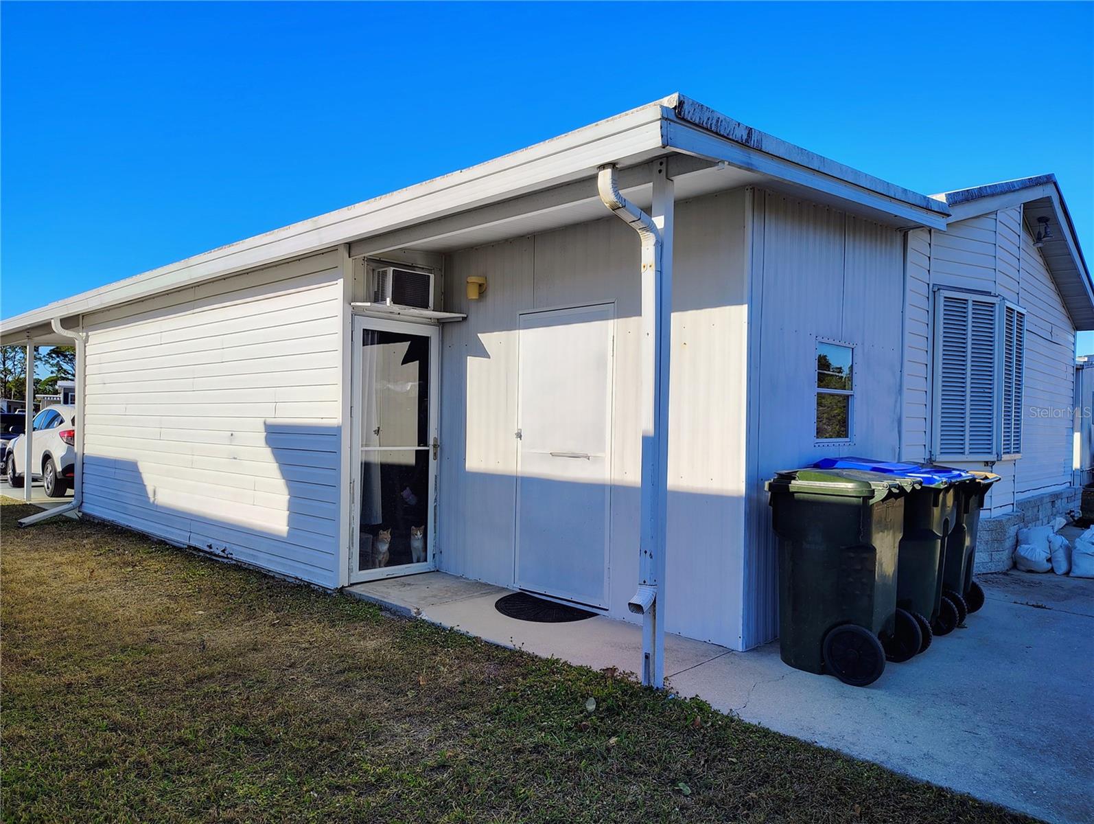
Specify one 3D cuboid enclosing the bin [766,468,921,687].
[{"bbox_3d":[1.615,0.855,4.234,0.838,1.074,0.681,0,-1,44],"label":"bin"}]

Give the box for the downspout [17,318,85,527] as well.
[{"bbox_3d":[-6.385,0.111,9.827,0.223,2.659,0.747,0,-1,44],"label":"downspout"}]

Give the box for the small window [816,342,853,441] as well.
[{"bbox_3d":[2.016,-0.133,5.337,0.066,0.681,0.616,0,-1,44],"label":"small window"}]

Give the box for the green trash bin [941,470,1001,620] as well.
[{"bbox_3d":[2.679,0.880,5.336,0.865,1.087,0.681,0,-1,44],"label":"green trash bin"}]

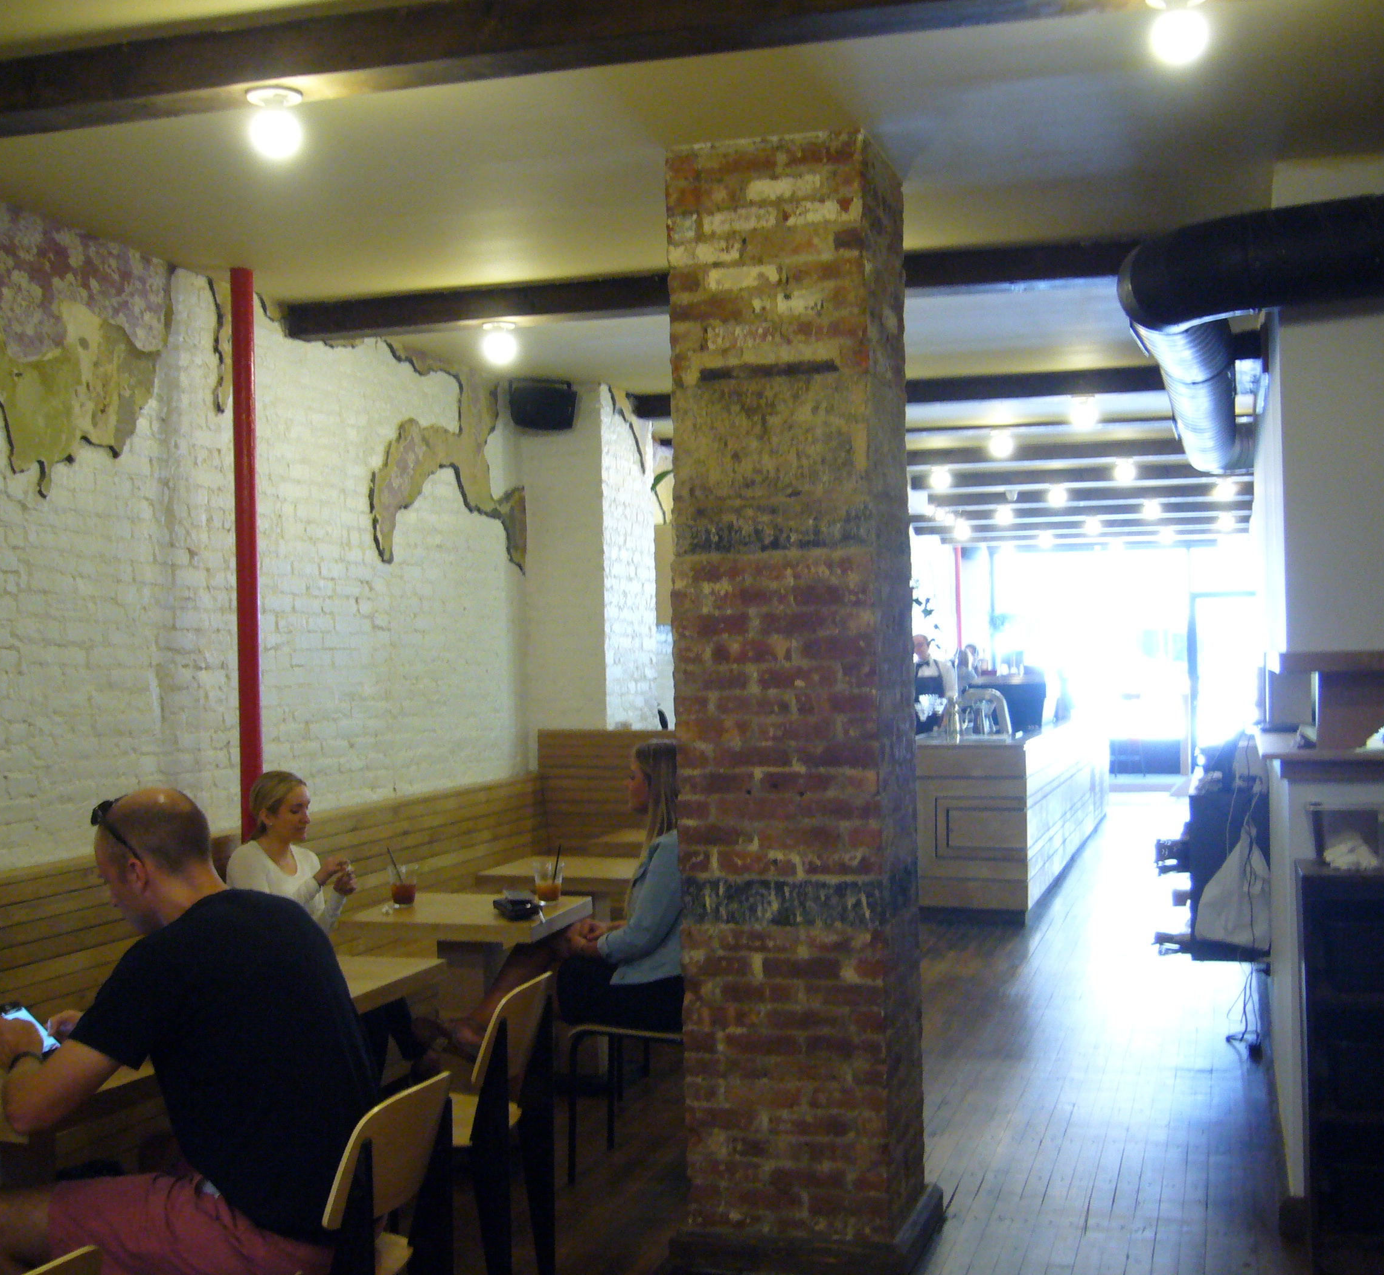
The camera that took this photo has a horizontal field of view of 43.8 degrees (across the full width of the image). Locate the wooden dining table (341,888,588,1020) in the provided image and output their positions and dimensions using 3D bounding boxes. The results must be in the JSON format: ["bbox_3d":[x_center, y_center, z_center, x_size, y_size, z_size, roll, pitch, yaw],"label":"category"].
[{"bbox_3d":[-0.745,1.271,5.687,0.670,0.750,0.640,-1,-1,18],"label":"wooden dining table"}]

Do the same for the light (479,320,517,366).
[{"bbox_3d":[-0.699,-1.077,6.258,0.120,0.145,0.120,-1,-1,18],"label":"light"}]

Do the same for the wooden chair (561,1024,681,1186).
[{"bbox_3d":[-0.102,1.220,5.237,0.490,0.820,0.420,-1,-1,18],"label":"wooden chair"}]

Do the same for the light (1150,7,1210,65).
[{"bbox_3d":[0.901,-1.129,3.191,0.118,0.140,0.118,-1,-1,18],"label":"light"}]

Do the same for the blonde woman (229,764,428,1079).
[{"bbox_3d":[-1.099,1.036,5.433,0.750,1.230,0.480,-1,-1,18],"label":"blonde woman"}]

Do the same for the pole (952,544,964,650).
[{"bbox_3d":[3.167,0.309,20.291,0.075,2.800,0.075,-1,-1,18],"label":"pole"}]

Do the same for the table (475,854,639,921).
[{"bbox_3d":[-0.408,1.275,6.734,0.670,0.750,0.640,-1,-1,18],"label":"table"}]

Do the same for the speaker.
[{"bbox_3d":[-0.697,-1.064,7.967,0.310,0.220,0.210,-1,4,-15],"label":"speaker"}]

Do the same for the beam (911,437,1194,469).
[{"bbox_3d":[2.104,-1.200,11.349,3.000,0.110,0.160,-1,-1,18],"label":"beam"}]

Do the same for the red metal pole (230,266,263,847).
[{"bbox_3d":[-1.489,0.211,5.780,0.072,2.900,0.072,-1,-1,18],"label":"red metal pole"}]

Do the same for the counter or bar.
[{"bbox_3d":[2.505,1.155,13.050,0.760,1.000,6.000,-1,-1,18],"label":"counter or bar"}]

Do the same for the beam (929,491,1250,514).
[{"bbox_3d":[3.309,-1.189,14.586,2.750,0.110,0.170,-1,-1,18],"label":"beam"}]

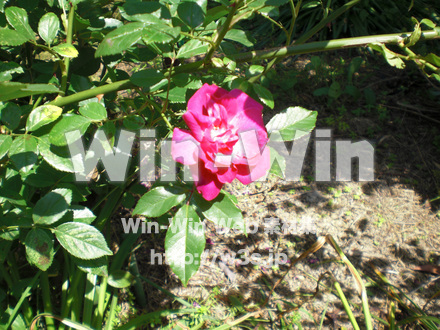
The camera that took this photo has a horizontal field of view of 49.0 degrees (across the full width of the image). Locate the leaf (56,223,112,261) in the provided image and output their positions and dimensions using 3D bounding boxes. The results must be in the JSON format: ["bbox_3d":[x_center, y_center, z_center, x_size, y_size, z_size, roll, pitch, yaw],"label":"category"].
[{"bbox_3d":[-0.130,0.072,0.461,0.063,0.009,0.028,21,60,6],"label":"leaf"}]

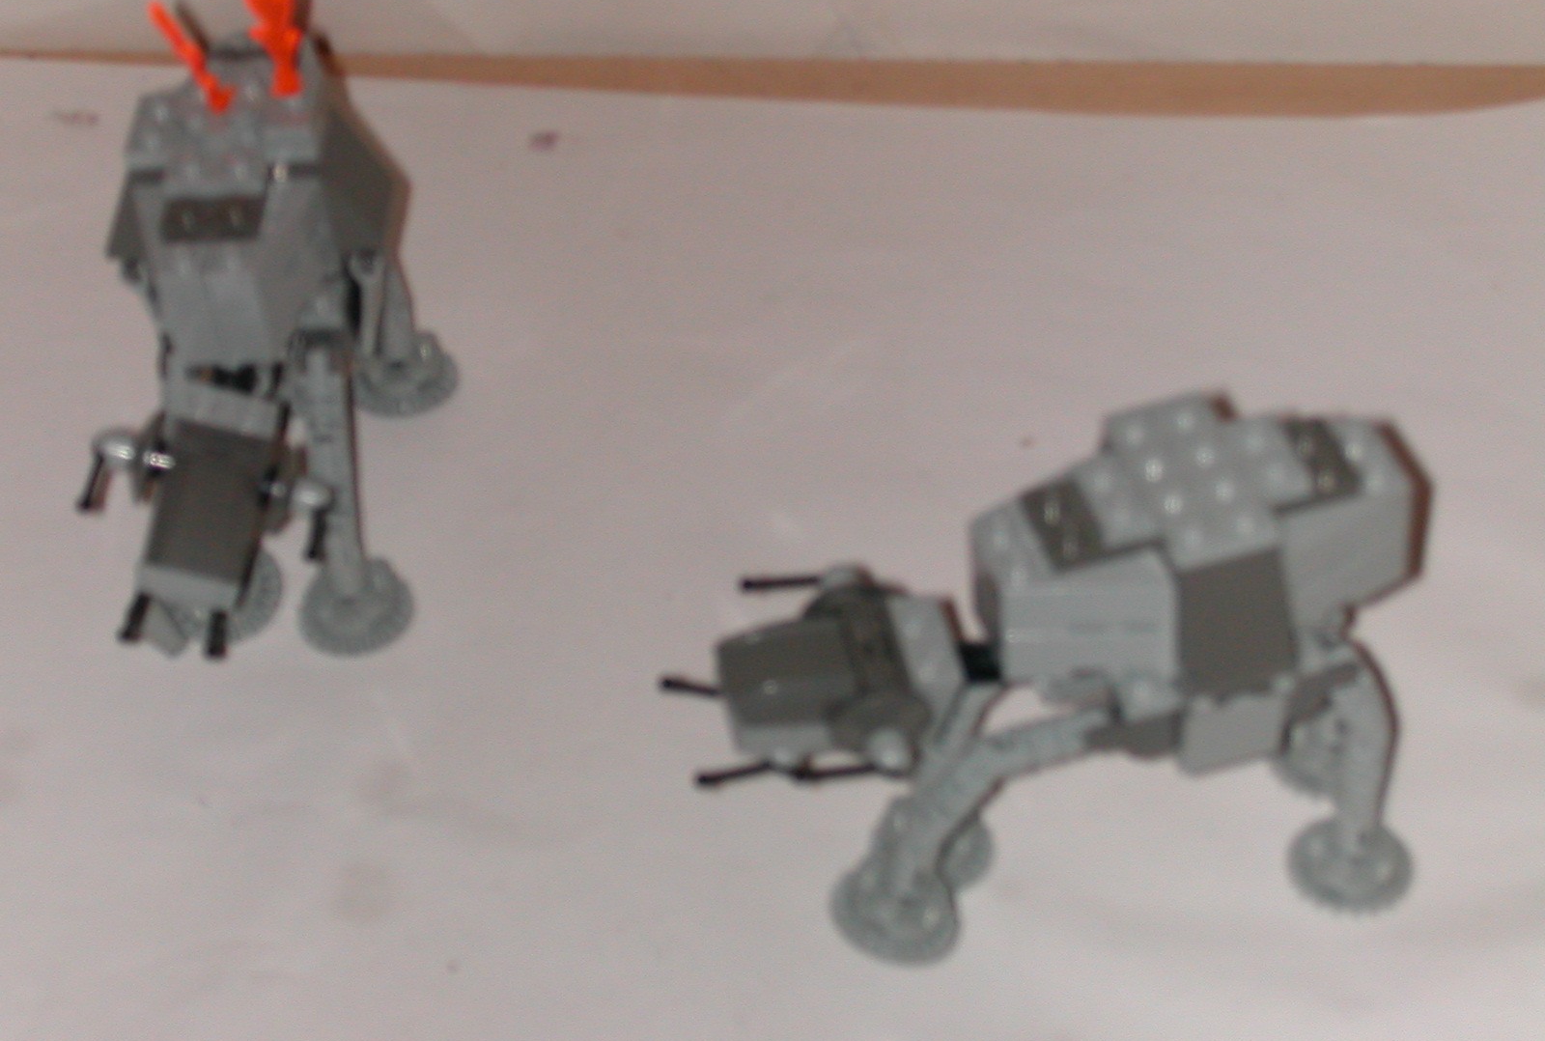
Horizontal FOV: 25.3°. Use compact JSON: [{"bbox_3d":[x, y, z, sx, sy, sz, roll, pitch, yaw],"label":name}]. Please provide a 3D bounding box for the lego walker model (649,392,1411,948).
[{"bbox_3d":[0.044,0.029,0.526,0.119,0.081,0.046,-14,44,-9],"label":"lego walker model"}]

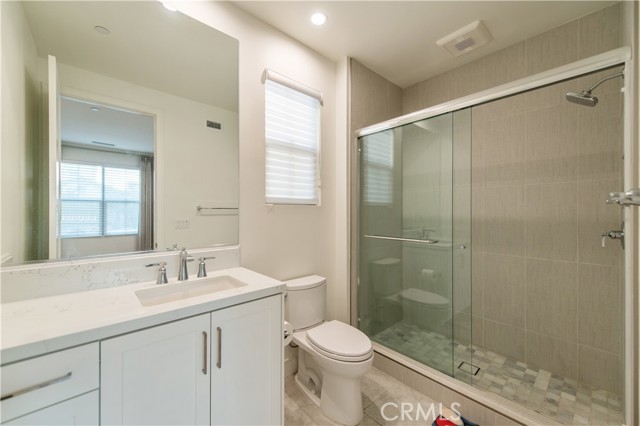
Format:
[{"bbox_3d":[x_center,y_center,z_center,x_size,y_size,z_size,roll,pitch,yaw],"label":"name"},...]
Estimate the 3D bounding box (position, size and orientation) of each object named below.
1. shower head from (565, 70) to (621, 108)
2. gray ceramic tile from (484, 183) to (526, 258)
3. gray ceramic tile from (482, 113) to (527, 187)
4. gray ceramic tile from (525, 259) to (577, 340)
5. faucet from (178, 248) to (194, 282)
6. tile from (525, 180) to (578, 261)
[{"bbox_3d":[1.634,-0.707,1.487,0.150,0.195,0.235,0,0,-42],"label":"shower head"},{"bbox_3d":[1.617,0.068,2.183,0.012,0.600,0.300,0,0,-42],"label":"gray ceramic tile"},{"bbox_3d":[1.617,-0.535,2.181,0.012,0.600,0.300,0,0,-42],"label":"gray ceramic tile"},{"bbox_3d":[1.817,0.671,1.960,0.012,0.600,0.300,0,0,-42],"label":"gray ceramic tile"},{"bbox_3d":[-0.717,0.284,1.339,0.055,0.175,0.182,0,0,-42],"label":"faucet"},{"bbox_3d":[1.817,0.068,1.958,0.012,0.600,0.300,0,0,-42],"label":"tile"}]

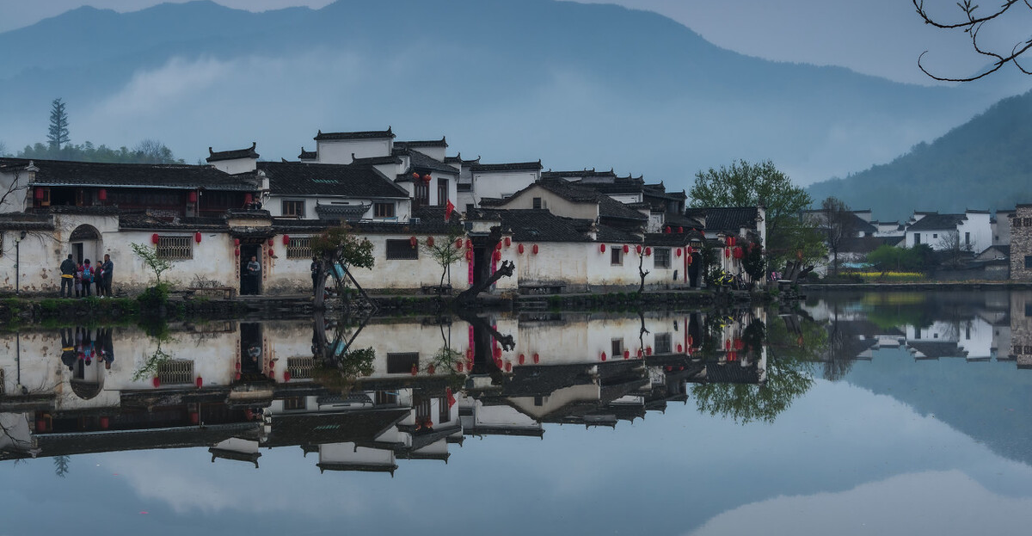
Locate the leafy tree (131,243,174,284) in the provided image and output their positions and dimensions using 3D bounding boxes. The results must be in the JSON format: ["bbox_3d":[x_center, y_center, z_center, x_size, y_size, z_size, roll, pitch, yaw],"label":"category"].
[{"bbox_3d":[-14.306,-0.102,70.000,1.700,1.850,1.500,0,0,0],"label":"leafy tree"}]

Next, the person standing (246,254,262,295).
[{"bbox_3d":[-11.390,0.329,77.200,0.560,1.690,0.380,0,0,-3],"label":"person standing"}]

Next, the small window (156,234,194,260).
[{"bbox_3d":[-14.366,-0.851,74.900,1.700,0.970,0.120,0,-1,-40],"label":"small window"}]

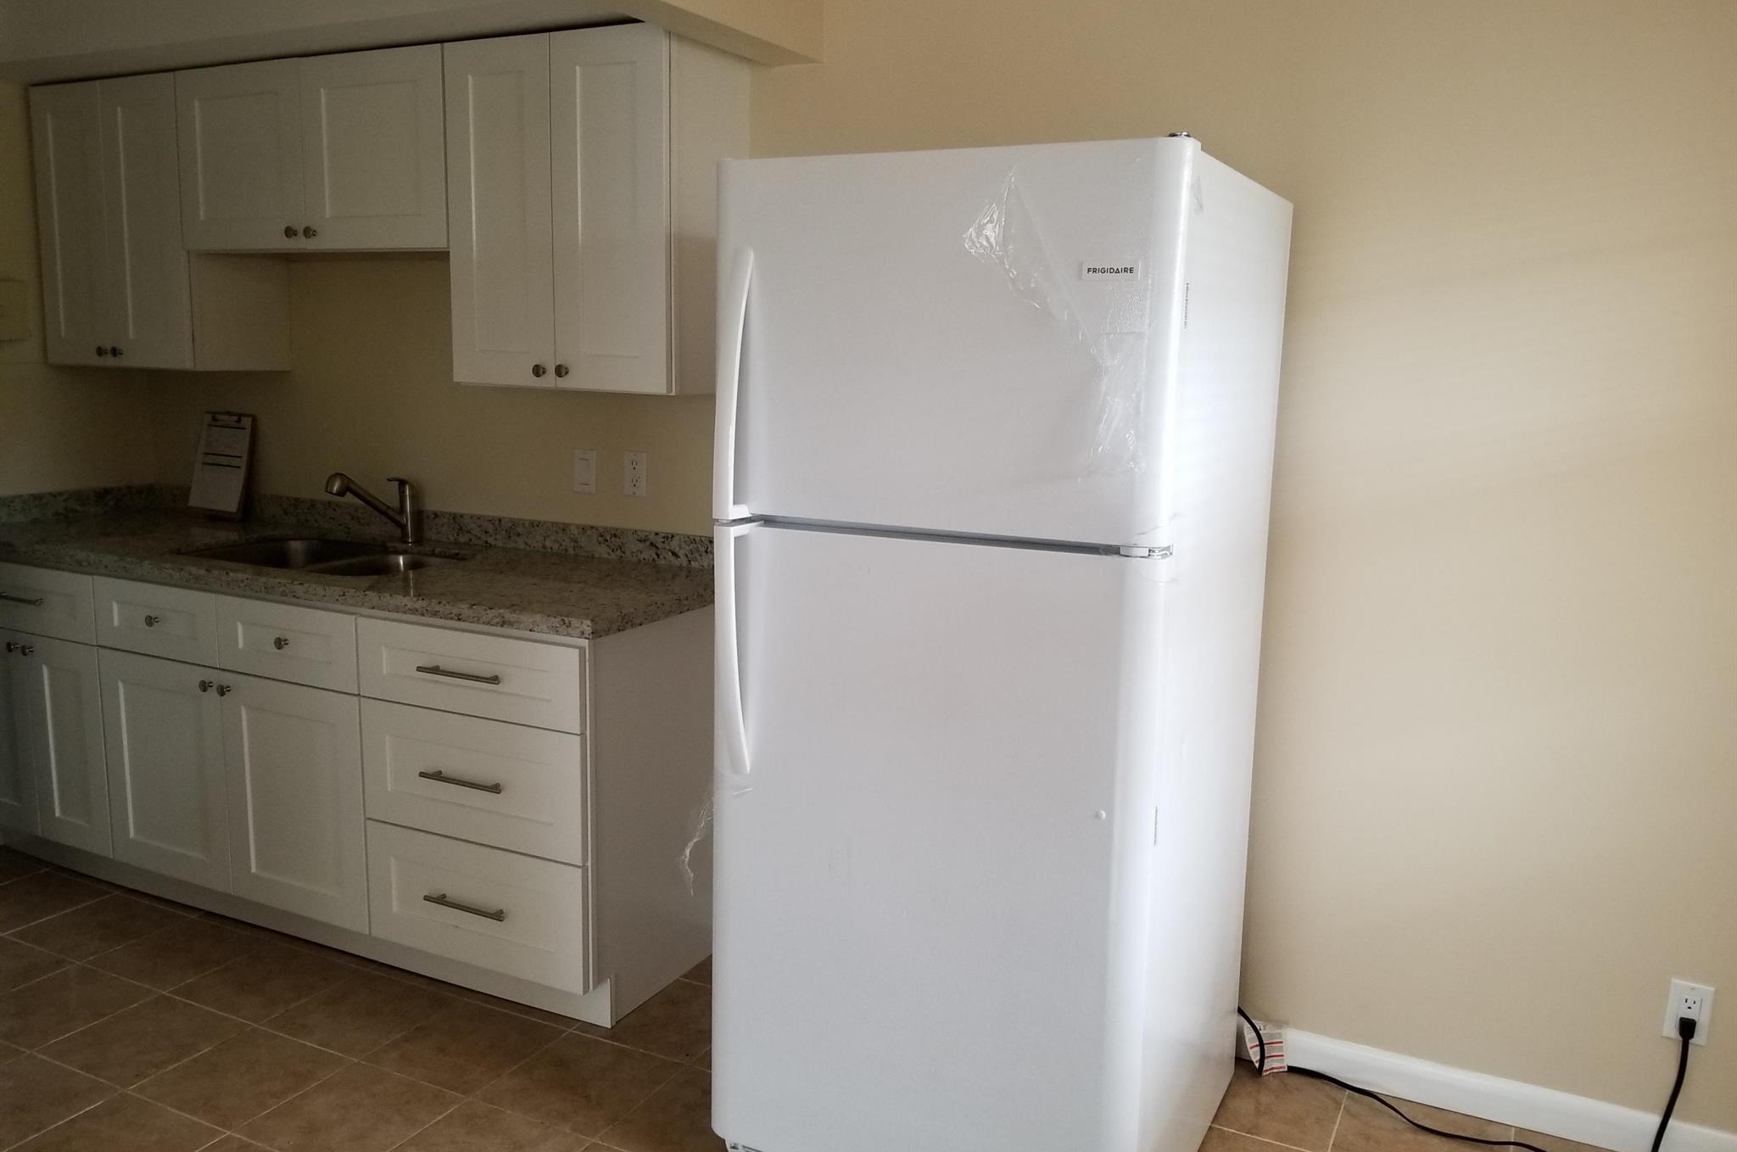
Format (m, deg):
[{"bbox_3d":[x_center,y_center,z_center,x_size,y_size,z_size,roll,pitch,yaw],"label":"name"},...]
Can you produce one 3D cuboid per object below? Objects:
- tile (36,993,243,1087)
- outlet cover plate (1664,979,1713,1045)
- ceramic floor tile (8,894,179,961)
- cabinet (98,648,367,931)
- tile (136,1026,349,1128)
[{"bbox_3d":[-1.528,0.982,2.760,0.300,0.010,0.300,6,10,26],"label":"tile"},{"bbox_3d":[1.474,0.784,2.343,0.070,0.114,0.012,5,10,26],"label":"outlet cover plate"},{"bbox_3d":[-1.934,0.889,3.287,0.300,0.010,0.300,6,10,26],"label":"ceramic floor tile"},{"bbox_3d":[-1.422,0.466,3.434,0.916,0.563,0.600,6,10,26],"label":"cabinet"},{"bbox_3d":[-1.249,1.004,2.614,0.298,0.010,0.298,5,10,26],"label":"tile"}]

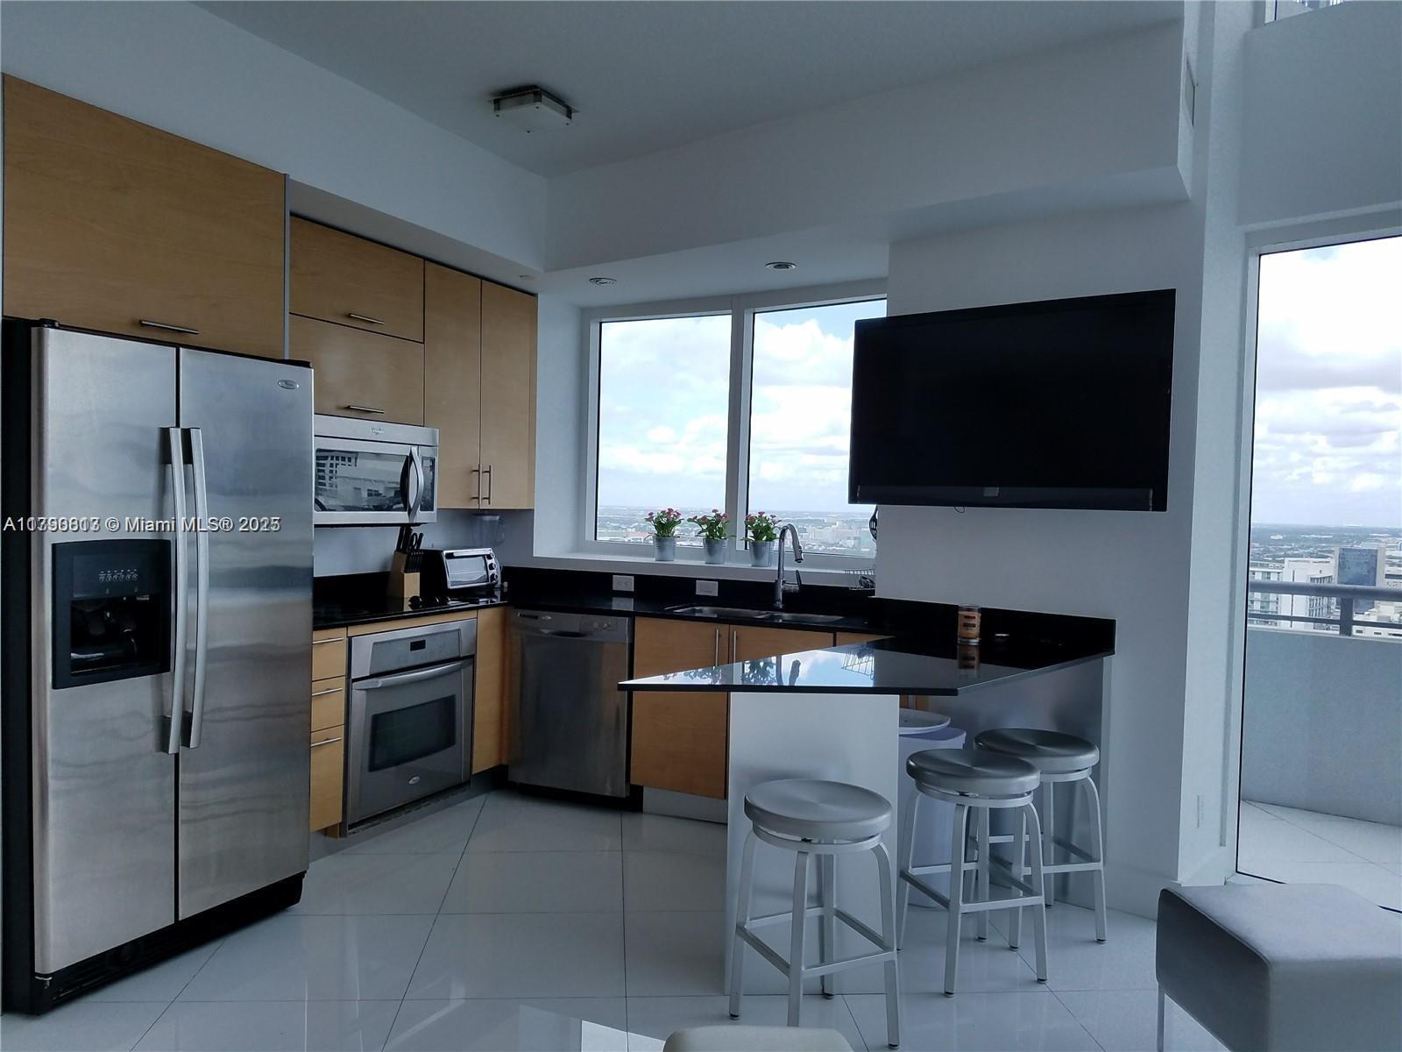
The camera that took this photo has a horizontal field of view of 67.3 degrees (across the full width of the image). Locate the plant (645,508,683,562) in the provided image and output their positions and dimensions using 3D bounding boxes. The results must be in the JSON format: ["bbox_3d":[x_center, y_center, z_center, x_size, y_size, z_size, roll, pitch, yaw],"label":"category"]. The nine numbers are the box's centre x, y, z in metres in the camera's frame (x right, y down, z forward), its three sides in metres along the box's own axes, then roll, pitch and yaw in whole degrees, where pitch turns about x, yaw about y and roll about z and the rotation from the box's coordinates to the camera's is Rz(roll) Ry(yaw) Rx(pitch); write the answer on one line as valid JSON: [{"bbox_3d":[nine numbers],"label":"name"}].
[{"bbox_3d":[-0.189,0.043,5.438,0.190,0.271,0.186,1,1,0],"label":"plant"}]

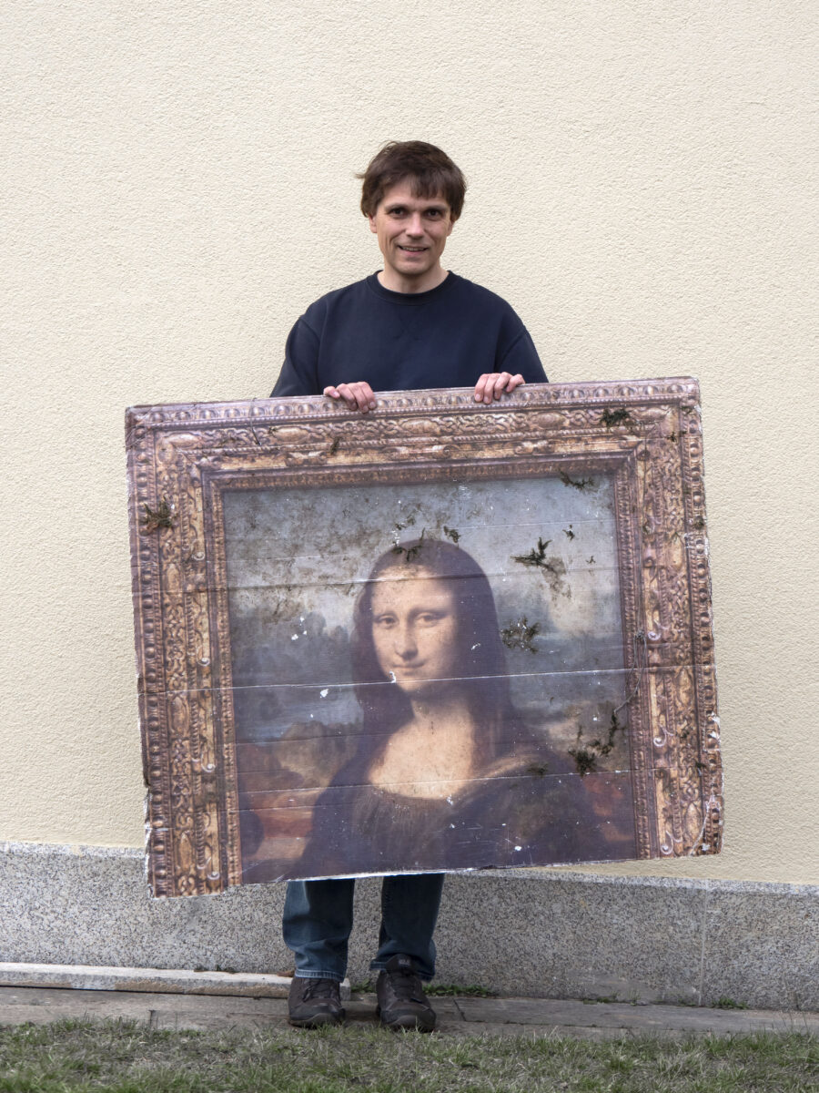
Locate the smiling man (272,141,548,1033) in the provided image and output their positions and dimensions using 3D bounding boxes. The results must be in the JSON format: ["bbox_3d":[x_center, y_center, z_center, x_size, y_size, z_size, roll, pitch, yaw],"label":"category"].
[{"bbox_3d":[-0.013,0.069,5.700,0.560,1.735,0.420,3,-1,-2],"label":"smiling man"}]

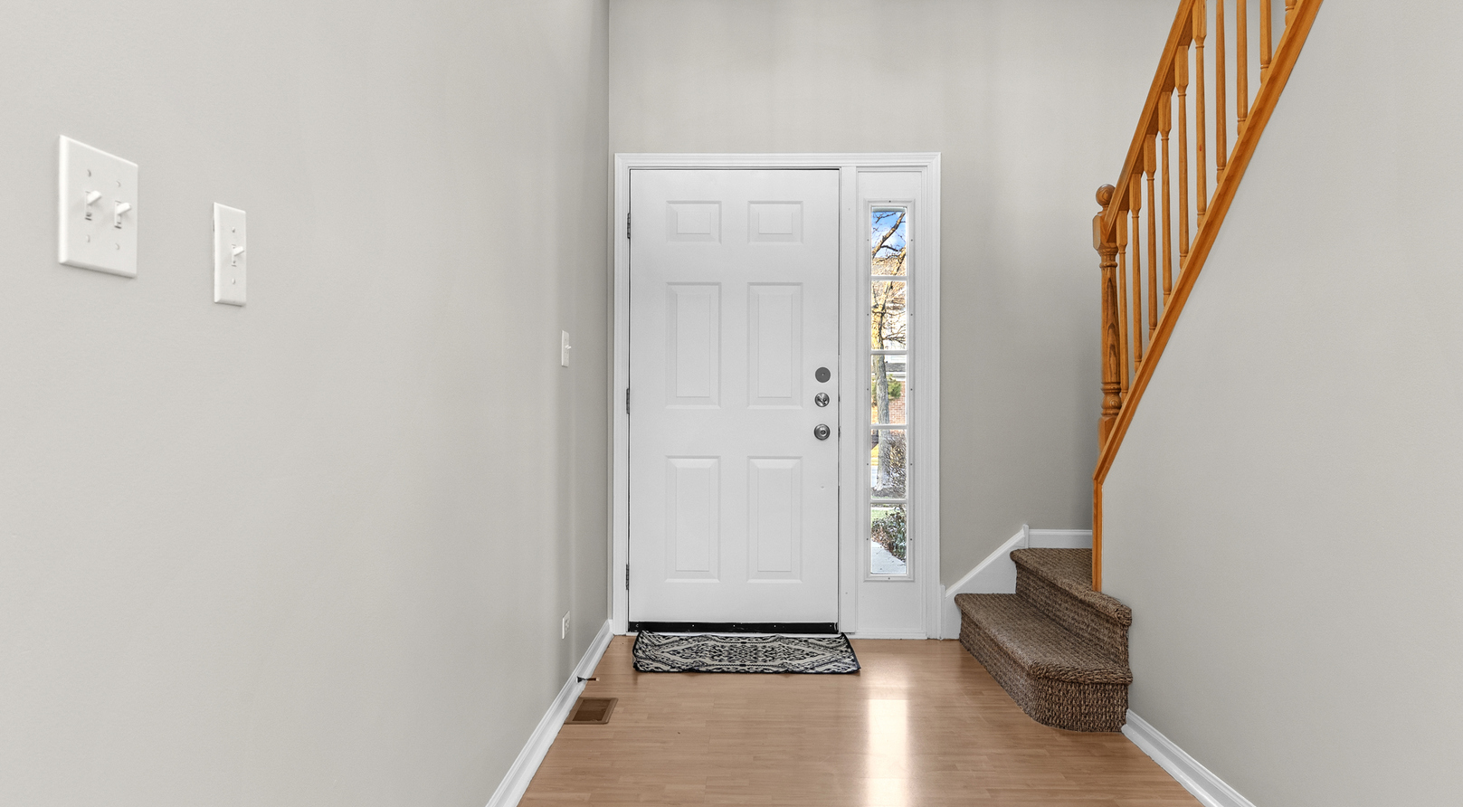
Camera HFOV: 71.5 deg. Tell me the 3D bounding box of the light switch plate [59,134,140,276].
[{"bbox_3d":[-0.596,-0.183,0.970,0.017,0.114,0.116,0,1,1],"label":"light switch plate"}]

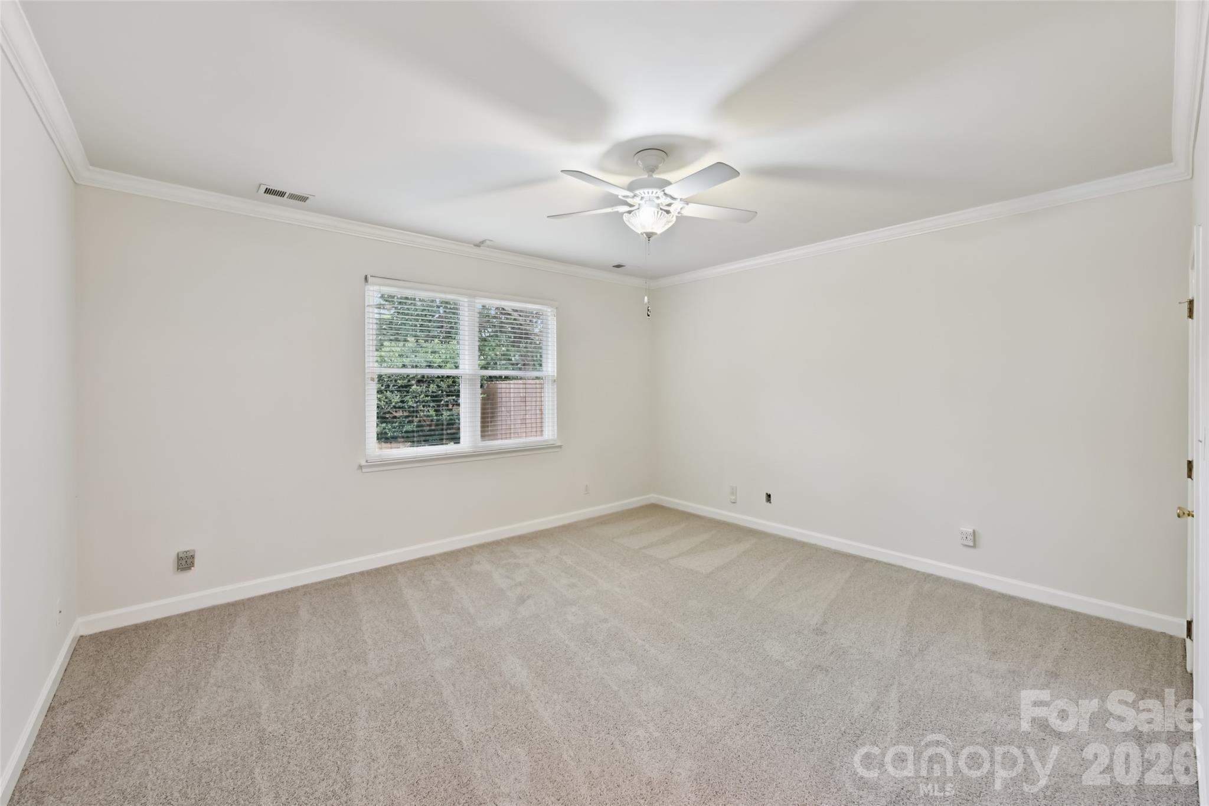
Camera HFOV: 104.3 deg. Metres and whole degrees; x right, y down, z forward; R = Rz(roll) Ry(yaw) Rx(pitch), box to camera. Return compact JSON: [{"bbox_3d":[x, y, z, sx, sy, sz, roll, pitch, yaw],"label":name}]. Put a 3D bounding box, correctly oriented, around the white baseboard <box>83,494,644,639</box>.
[{"bbox_3d":[-1.237,1.255,4.338,4.850,0.112,0.018,-2,3,-41],"label":"white baseboard"}]

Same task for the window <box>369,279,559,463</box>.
[{"bbox_3d":[-1.208,-0.296,4.358,1.840,1.480,0.100,-2,3,-41],"label":"window"}]

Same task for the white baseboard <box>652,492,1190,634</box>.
[{"bbox_3d":[1.976,1.250,4.319,0.018,0.112,4.210,-2,3,-41],"label":"white baseboard"}]

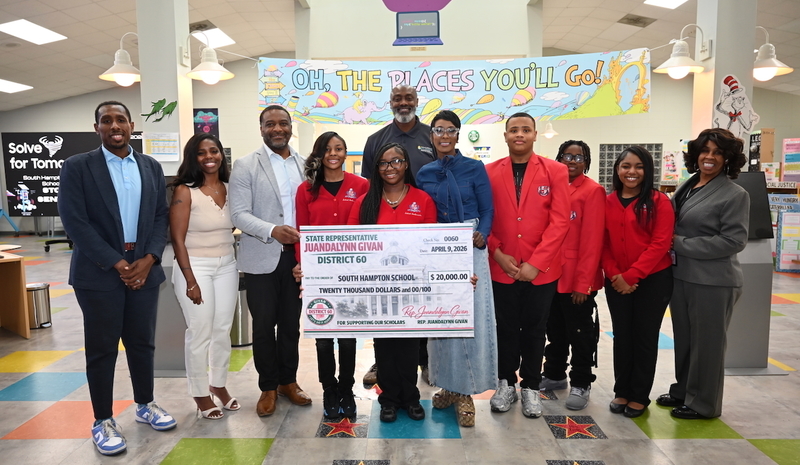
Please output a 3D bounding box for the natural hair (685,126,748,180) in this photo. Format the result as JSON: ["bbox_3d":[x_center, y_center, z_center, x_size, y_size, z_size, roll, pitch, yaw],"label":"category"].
[{"bbox_3d":[1.735,-0.444,2.942,0.300,0.290,0.270,3,6,30],"label":"natural hair"}]

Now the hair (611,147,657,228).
[{"bbox_3d":[1.315,-0.258,2.990,0.240,0.440,0.250,2,6,24],"label":"hair"}]

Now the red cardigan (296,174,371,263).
[{"bbox_3d":[-0.388,-0.051,3.085,0.450,0.600,0.280,-1,6,-5],"label":"red cardigan"}]

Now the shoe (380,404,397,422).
[{"bbox_3d":[-0.051,1.009,3.119,0.094,0.100,0.250,0,6,6],"label":"shoe"}]

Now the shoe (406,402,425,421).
[{"bbox_3d":[0.074,1.006,3.137,0.095,0.100,0.250,-1,6,-12],"label":"shoe"}]

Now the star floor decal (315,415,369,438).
[{"bbox_3d":[-0.304,1.050,2.890,0.268,0.004,0.268,0,5,0],"label":"star floor decal"}]

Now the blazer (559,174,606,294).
[{"bbox_3d":[1.040,0.009,3.195,0.430,0.700,0.300,3,6,32],"label":"blazer"}]

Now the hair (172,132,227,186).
[{"bbox_3d":[-1.153,-0.412,3.069,0.340,0.320,0.250,-2,6,-17],"label":"hair"}]

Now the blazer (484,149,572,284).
[{"bbox_3d":[0.736,-0.083,3.056,0.480,0.740,0.320,1,6,18],"label":"blazer"}]

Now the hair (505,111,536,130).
[{"bbox_3d":[0.670,-0.598,2.951,0.165,0.135,0.185,1,5,8],"label":"hair"}]

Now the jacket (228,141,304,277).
[{"bbox_3d":[-0.751,-0.140,2.987,0.465,0.720,0.330,-2,6,-19],"label":"jacket"}]

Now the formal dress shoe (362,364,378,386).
[{"bbox_3d":[-0.127,0.927,3.556,0.115,0.125,0.300,1,6,15],"label":"formal dress shoe"}]

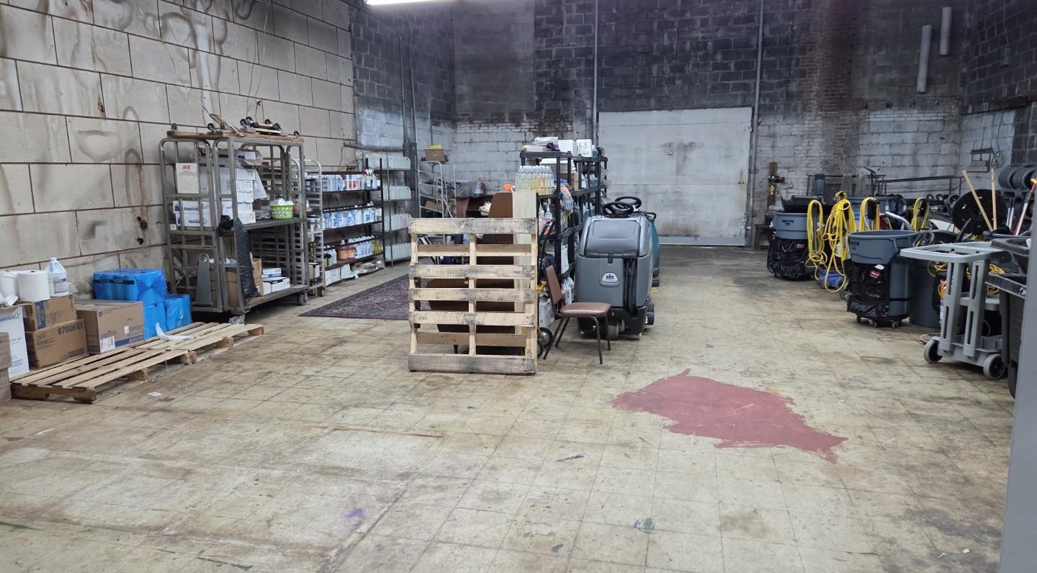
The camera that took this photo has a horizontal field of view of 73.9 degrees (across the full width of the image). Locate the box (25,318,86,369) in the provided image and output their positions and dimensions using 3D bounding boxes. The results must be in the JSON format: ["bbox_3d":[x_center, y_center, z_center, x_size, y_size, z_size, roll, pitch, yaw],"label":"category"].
[{"bbox_3d":[-3.842,0.449,5.548,0.440,0.288,0.445,2,10,17],"label":"box"}]

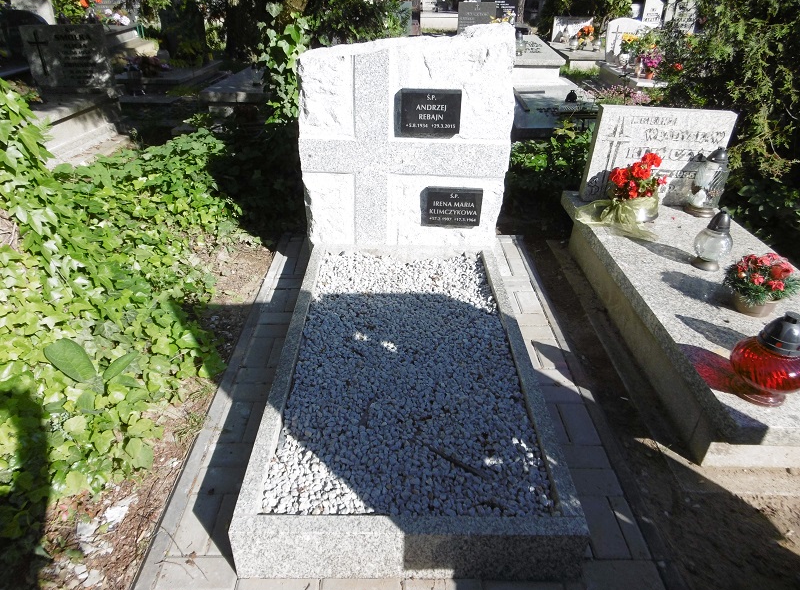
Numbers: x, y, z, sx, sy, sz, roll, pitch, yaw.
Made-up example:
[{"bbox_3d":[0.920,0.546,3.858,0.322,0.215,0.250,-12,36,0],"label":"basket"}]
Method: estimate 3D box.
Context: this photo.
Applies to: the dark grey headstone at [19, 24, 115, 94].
[{"bbox_3d":[-2.882,-2.066,4.857,0.690,0.570,0.100,-2,31,-4],"label":"dark grey headstone"}]

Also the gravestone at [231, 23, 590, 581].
[{"bbox_3d":[0.028,-0.217,1.901,0.920,1.160,1.780,0,31,0],"label":"gravestone"}]

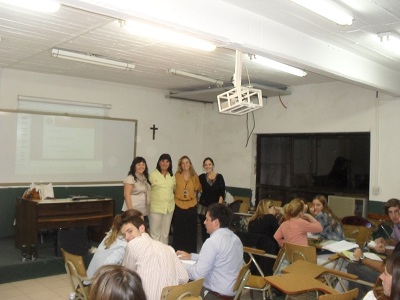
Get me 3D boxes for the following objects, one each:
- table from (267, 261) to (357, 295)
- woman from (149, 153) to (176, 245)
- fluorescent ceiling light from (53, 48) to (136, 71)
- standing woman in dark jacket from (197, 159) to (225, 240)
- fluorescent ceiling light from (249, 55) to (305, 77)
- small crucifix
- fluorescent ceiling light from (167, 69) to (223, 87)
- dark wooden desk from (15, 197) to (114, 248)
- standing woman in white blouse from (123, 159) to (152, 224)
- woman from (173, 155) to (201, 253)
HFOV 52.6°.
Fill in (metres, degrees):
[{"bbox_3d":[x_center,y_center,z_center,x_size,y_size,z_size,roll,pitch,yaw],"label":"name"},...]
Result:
[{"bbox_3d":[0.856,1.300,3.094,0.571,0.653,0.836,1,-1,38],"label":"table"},{"bbox_3d":[-0.579,0.885,6.263,0.490,1.646,0.306,2,-1,-10],"label":"woman"},{"bbox_3d":[-1.489,-1.260,5.732,1.244,0.102,0.143,2,-1,-41],"label":"fluorescent ceiling light"},{"bbox_3d":[0.159,0.931,6.875,0.479,1.607,0.296,1,-1,-5],"label":"standing woman in dark jacket"},{"bbox_3d":[1.142,-1.202,5.773,1.224,0.102,0.153,2,-1,-41],"label":"fluorescent ceiling light"},{"bbox_3d":[-0.931,-0.360,8.313,0.194,0.321,0.031,2,-1,-39],"label":"small crucifix"},{"bbox_3d":[-0.051,-1.224,6.834,1.224,0.092,0.112,2,-1,-41],"label":"fluorescent ceiling light"},{"bbox_3d":[-1.873,1.071,5.781,1.061,0.745,0.714,2,-1,-37],"label":"dark wooden desk"},{"bbox_3d":[-0.935,0.902,6.059,0.469,1.589,0.306,2,-1,-23],"label":"standing woman in white blouse"},{"bbox_3d":[-0.225,0.908,6.599,0.469,1.626,0.306,2,-1,-6],"label":"woman"}]

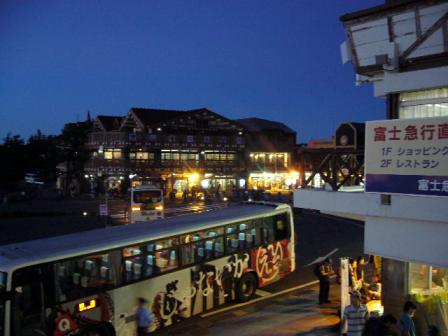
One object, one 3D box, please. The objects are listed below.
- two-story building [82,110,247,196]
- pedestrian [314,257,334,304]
[{"bbox_3d":[-8.600,-2.100,63.500,19.800,11.700,13.000,0,0,-22],"label":"two-story building"},{"bbox_3d":[3.640,4.070,16.400,0.580,1.700,0.520,0,0,23],"label":"pedestrian"}]

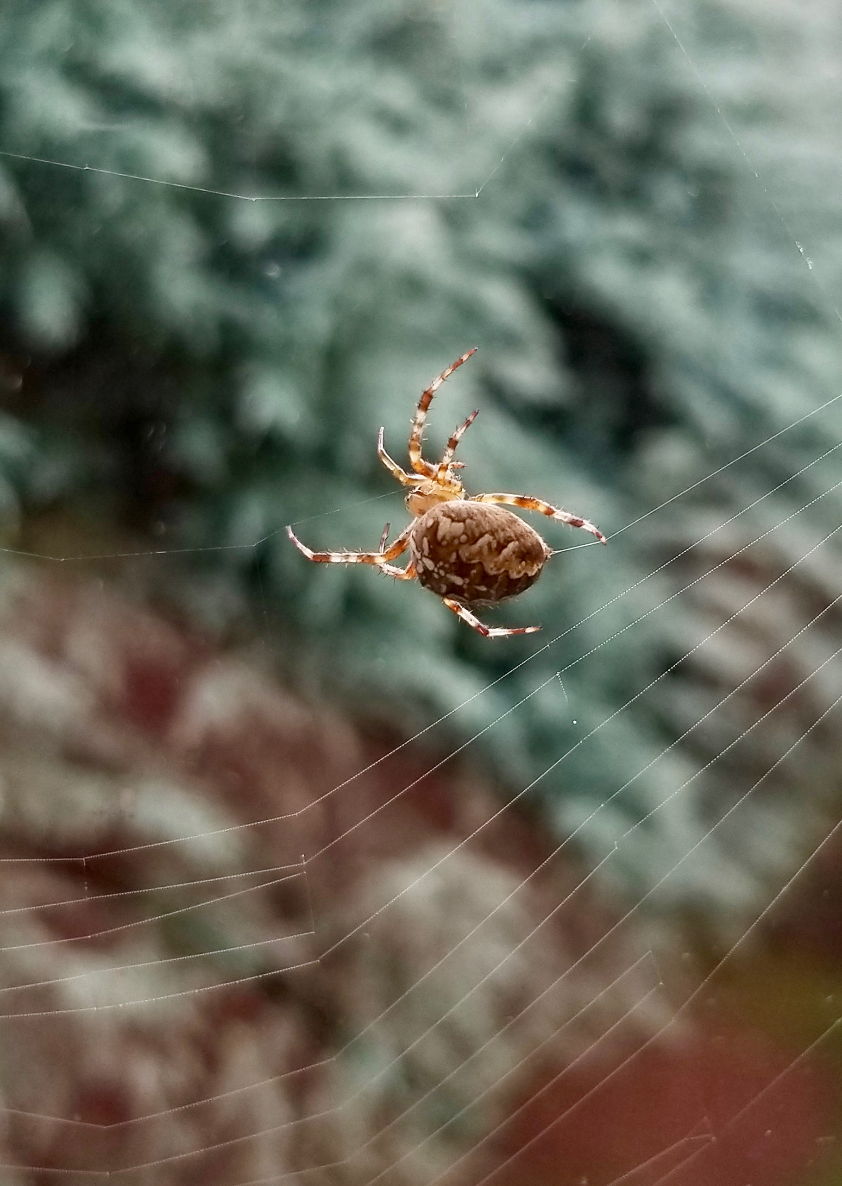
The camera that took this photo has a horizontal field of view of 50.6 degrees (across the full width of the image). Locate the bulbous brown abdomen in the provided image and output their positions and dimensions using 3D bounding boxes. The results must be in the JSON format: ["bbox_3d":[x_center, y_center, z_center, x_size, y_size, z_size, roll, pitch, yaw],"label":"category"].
[{"bbox_3d":[0.006,-0.004,0.085,0.013,0.010,0.010,7,27,-3],"label":"bulbous brown abdomen"}]

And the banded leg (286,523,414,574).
[{"bbox_3d":[-0.007,-0.005,0.087,0.013,0.004,0.004,0,10,0],"label":"banded leg"}]

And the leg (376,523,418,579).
[{"bbox_3d":[-0.002,-0.004,0.089,0.004,0.006,0.005,0,10,0],"label":"leg"}]

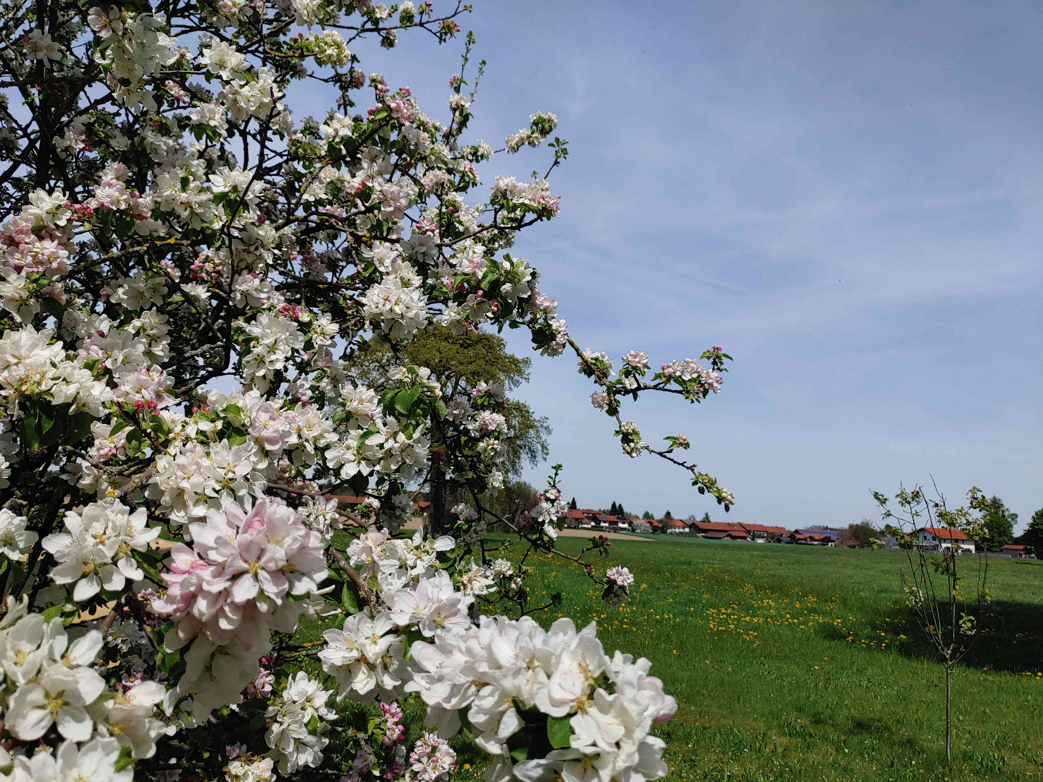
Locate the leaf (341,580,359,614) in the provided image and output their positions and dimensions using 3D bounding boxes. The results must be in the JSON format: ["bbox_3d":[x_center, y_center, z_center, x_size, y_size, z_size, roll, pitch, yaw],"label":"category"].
[{"bbox_3d":[-0.149,0.179,0.680,0.011,0.031,0.009,-19,0,-22],"label":"leaf"}]

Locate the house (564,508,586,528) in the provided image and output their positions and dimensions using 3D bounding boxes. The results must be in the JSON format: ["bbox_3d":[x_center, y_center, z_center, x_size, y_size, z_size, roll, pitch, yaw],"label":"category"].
[{"bbox_3d":[19.503,48.835,300.000,10.500,7.300,9.000,6,-10,-23],"label":"house"}]

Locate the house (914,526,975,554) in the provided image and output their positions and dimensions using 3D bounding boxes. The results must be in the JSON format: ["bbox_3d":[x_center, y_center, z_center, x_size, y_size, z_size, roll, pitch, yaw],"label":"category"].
[{"bbox_3d":[113.038,40.082,210.000,12.500,7.300,10.300,6,-10,-21],"label":"house"}]

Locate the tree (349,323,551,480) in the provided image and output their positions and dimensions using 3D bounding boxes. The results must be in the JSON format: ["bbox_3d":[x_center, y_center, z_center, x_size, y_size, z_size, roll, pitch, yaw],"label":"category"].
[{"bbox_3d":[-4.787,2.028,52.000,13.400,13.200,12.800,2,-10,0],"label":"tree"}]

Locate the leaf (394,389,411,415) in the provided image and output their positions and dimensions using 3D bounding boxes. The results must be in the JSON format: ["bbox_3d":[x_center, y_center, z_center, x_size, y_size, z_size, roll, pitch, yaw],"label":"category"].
[{"bbox_3d":[-0.129,0.013,0.860,0.019,0.028,0.011,-4,0,-10],"label":"leaf"}]

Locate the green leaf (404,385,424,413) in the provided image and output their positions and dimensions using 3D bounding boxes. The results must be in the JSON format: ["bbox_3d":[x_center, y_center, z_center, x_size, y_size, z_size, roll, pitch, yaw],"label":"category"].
[{"bbox_3d":[-0.118,0.009,0.860,0.016,0.034,0.011,18,0,-2],"label":"green leaf"}]

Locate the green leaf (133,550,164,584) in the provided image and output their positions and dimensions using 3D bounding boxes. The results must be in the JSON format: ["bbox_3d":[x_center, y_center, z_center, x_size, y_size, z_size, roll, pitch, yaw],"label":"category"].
[{"bbox_3d":[-0.295,0.140,0.620,0.012,0.036,0.011,-42,0,-36],"label":"green leaf"}]

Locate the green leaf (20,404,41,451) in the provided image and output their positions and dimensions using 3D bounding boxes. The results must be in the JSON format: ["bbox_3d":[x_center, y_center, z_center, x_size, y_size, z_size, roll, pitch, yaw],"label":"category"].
[{"bbox_3d":[-0.532,0.040,0.850,0.021,0.050,0.012,-7,0,-34],"label":"green leaf"}]

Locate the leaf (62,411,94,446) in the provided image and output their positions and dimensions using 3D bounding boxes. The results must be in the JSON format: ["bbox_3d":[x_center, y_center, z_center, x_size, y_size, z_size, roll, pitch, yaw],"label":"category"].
[{"bbox_3d":[-0.481,0.041,0.850,0.032,0.040,0.012,8,0,-27],"label":"leaf"}]

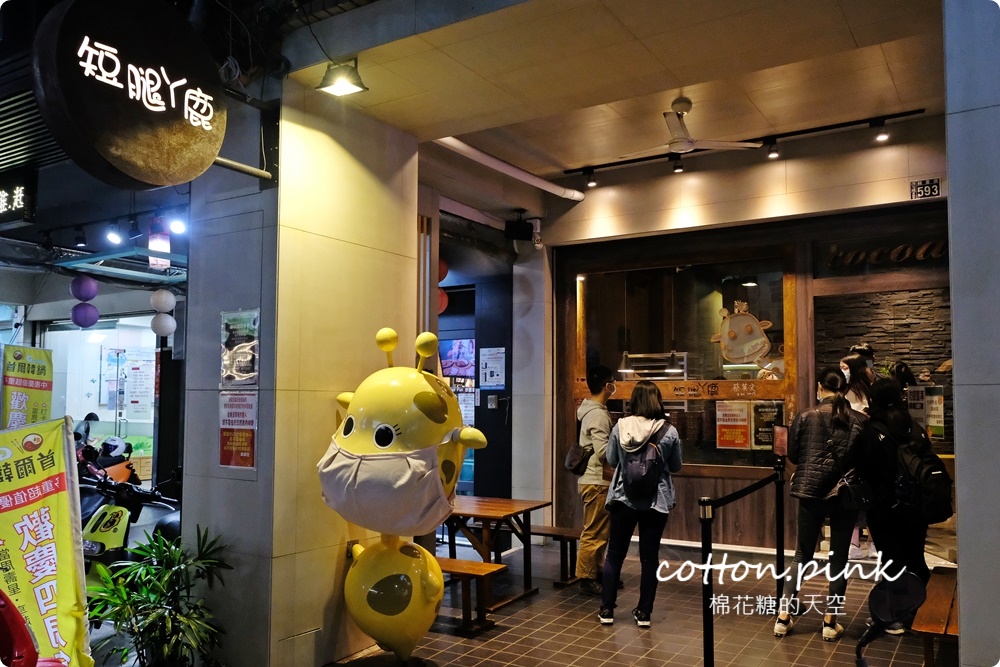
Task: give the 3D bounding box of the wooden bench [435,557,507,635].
[{"bbox_3d":[-0.442,1.723,5.010,1.000,0.390,0.320,-3,-5,31],"label":"wooden bench"}]

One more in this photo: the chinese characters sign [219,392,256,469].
[{"bbox_3d":[-1.483,0.542,4.230,0.303,0.425,0.008,-3,-5,31],"label":"chinese characters sign"}]

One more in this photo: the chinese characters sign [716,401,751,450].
[{"bbox_3d":[2.066,0.812,6.637,0.300,0.425,0.010,-3,-5,31],"label":"chinese characters sign"}]

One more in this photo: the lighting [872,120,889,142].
[{"bbox_3d":[3.155,-1.679,6.219,0.115,0.175,0.120,-3,-5,31],"label":"lighting"}]

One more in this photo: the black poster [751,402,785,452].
[{"bbox_3d":[2.321,0.800,6.483,0.300,0.425,0.010,-3,-5,31],"label":"black poster"}]

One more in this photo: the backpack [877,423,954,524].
[{"bbox_3d":[2.866,1.002,5.150,0.320,0.530,0.270,2,-5,-21],"label":"backpack"}]

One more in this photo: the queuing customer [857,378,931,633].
[{"bbox_3d":[2.553,1.095,4.830,0.480,1.580,0.480,1,-4,-15],"label":"queuing customer"}]

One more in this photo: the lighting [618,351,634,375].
[{"bbox_3d":[1.343,0.308,7.964,0.180,0.230,0.180,-3,-5,31],"label":"lighting"}]

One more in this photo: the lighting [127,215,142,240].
[{"bbox_3d":[-3.406,-0.989,7.000,0.115,0.235,0.130,-3,-5,31],"label":"lighting"}]

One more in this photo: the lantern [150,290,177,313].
[{"bbox_3d":[-3.944,-0.378,8.800,0.275,0.272,0.275,-3,-5,31],"label":"lantern"}]

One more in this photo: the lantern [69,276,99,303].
[{"bbox_3d":[-4.490,-0.484,8.100,0.275,0.272,0.275,-3,-5,31],"label":"lantern"}]

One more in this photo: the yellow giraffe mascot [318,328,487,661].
[{"bbox_3d":[-0.534,0.887,3.945,1.000,1.830,0.770,-3,-5,31],"label":"yellow giraffe mascot"}]

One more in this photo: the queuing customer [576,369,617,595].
[{"bbox_3d":[0.767,1.111,5.809,0.390,1.730,0.500,0,-5,-3],"label":"queuing customer"}]

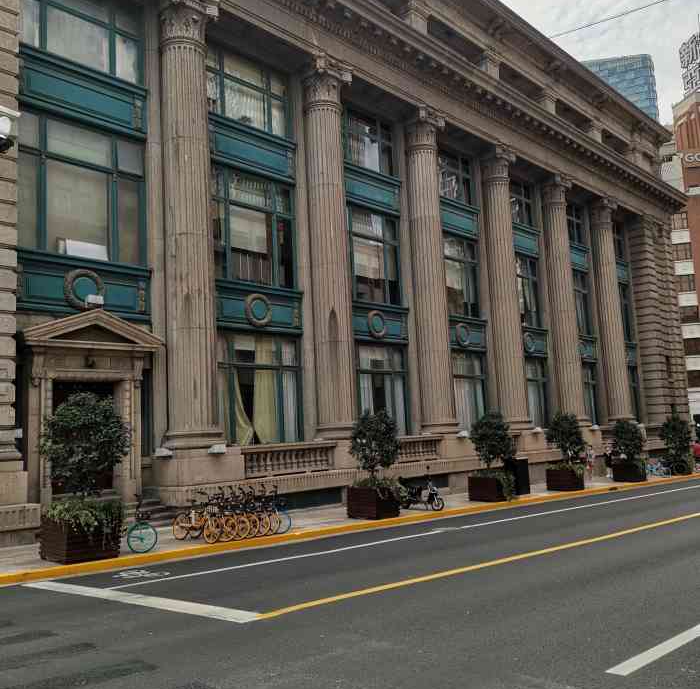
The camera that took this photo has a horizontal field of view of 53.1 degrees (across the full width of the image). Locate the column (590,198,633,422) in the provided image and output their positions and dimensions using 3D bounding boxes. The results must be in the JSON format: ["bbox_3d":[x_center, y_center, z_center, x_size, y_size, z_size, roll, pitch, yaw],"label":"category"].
[{"bbox_3d":[15.347,-1.978,41.301,1.624,13.253,1.653,-9,-10,43],"label":"column"}]

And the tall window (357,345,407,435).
[{"bbox_3d":[1.007,1.718,26.596,0.232,3.480,3.886,-9,-10,43],"label":"tall window"}]

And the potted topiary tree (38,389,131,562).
[{"bbox_3d":[-4.776,2.323,12.567,1.392,2.887,1.392,-9,-10,43],"label":"potted topiary tree"}]

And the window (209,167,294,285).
[{"bbox_3d":[-3.305,-3.877,23.431,0.250,3.750,3.900,-10,-10,43],"label":"window"}]

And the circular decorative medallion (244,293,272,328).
[{"bbox_3d":[-2.972,-1.100,22.635,0.162,1.079,1.090,-9,-10,43],"label":"circular decorative medallion"}]

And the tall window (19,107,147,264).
[{"bbox_3d":[-7.397,-4.229,19.185,0.250,3.750,3.950,-10,-10,43],"label":"tall window"}]

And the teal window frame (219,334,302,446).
[{"bbox_3d":[-3.002,1.373,22.419,0.232,3.480,3.886,-9,-10,43],"label":"teal window frame"}]

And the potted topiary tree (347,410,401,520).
[{"bbox_3d":[0.646,3.240,19.046,1.250,2.820,1.250,-10,-10,43],"label":"potted topiary tree"}]

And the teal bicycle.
[{"bbox_3d":[-4.346,3.424,13.504,1.600,1.060,0.600,-10,-10,43],"label":"teal bicycle"}]

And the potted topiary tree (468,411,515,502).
[{"bbox_3d":[4.811,3.824,23.985,1.330,2.920,1.330,-10,-10,43],"label":"potted topiary tree"}]

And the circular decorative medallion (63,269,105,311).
[{"bbox_3d":[-6.981,-1.444,18.458,0.162,1.079,1.090,-9,-10,43],"label":"circular decorative medallion"}]

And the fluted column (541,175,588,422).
[{"bbox_3d":[11.337,-2.323,37.124,1.624,13.253,1.653,-9,-10,43],"label":"fluted column"}]

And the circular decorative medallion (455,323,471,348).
[{"bbox_3d":[5.091,-0.434,31.206,0.180,1.080,1.080,-10,-10,43],"label":"circular decorative medallion"}]

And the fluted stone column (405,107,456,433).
[{"bbox_3d":[3.319,-3.012,28.770,1.624,13.253,1.653,-2,-7,0],"label":"fluted stone column"}]

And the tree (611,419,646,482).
[{"bbox_3d":[13.214,5.021,33.534,1.218,2.804,1.218,-9,-10,43],"label":"tree"}]

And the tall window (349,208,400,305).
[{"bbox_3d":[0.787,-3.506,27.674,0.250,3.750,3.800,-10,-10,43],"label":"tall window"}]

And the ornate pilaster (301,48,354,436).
[{"bbox_3d":[-0.691,-3.357,24.593,1.624,13.253,1.653,-2,-7,0],"label":"ornate pilaster"}]

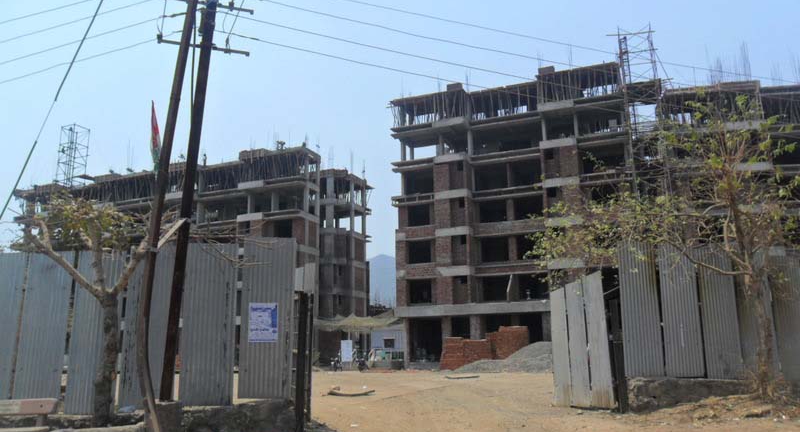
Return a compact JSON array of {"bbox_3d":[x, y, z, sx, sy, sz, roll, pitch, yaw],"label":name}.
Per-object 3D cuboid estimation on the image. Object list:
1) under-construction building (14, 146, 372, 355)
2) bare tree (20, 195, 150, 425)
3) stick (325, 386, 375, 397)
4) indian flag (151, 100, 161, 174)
[{"bbox_3d":[-23.439,6.549,68.124,39.500,19.700,12.500,-6,-12,24],"label":"under-construction building"},{"bbox_3d":[-4.420,1.342,8.770,1.750,3.150,1.650,4,-13,-26],"label":"bare tree"},{"bbox_3d":[-1.565,5.580,19.726,1.600,0.200,0.400,-1,-11,0],"label":"stick"},{"bbox_3d":[-3.766,-1.224,9.611,0.180,1.150,0.130,3,-12,-22],"label":"indian flag"}]

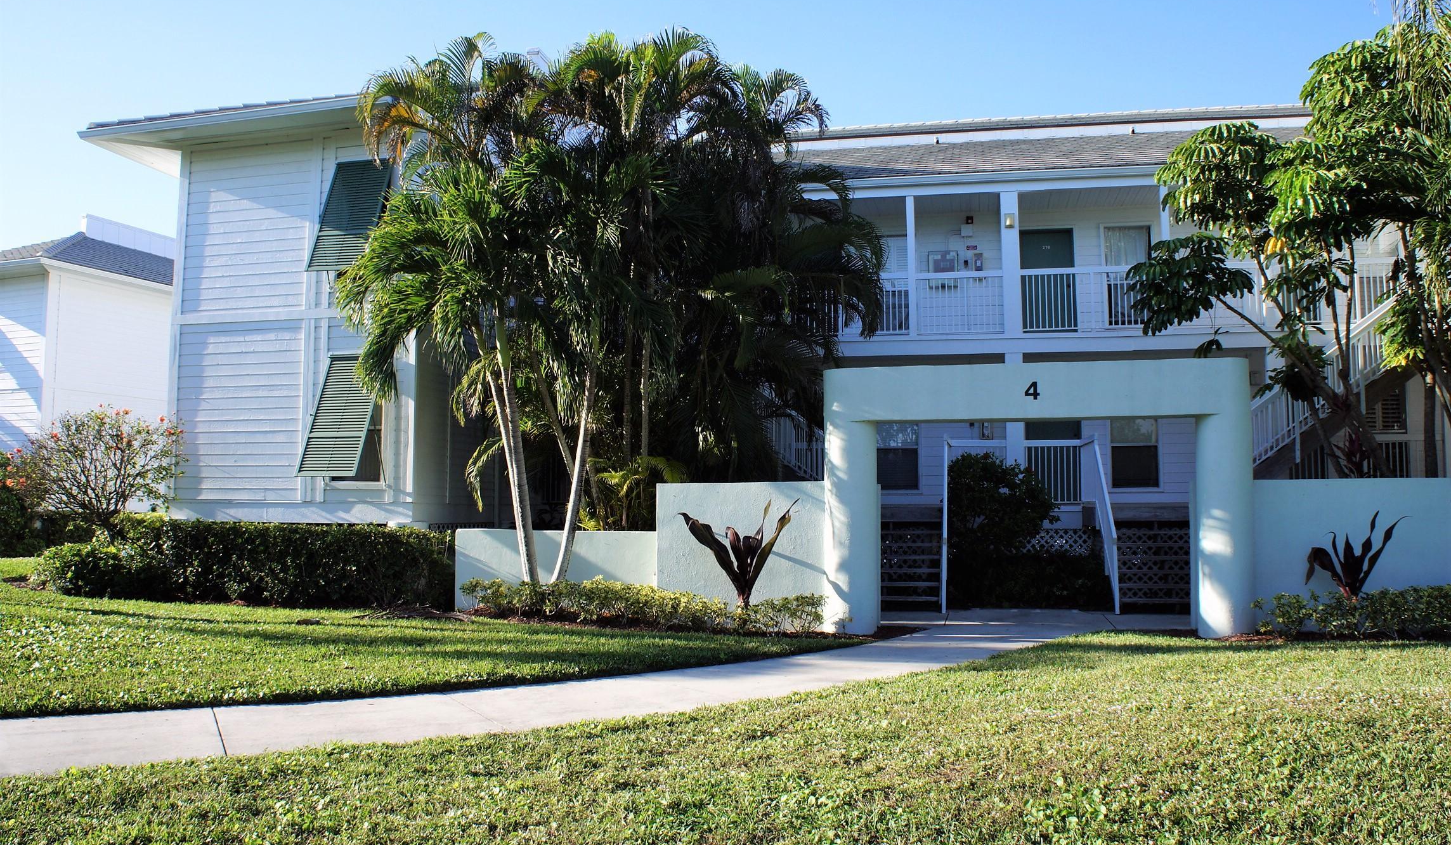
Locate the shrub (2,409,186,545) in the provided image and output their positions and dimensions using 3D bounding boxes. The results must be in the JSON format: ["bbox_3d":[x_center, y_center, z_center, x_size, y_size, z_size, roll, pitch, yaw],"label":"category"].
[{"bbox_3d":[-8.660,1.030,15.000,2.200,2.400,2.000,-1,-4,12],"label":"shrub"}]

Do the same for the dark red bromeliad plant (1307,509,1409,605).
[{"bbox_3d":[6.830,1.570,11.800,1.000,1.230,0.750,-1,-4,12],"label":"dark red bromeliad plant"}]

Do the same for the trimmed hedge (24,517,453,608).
[{"bbox_3d":[-6.255,1.788,14.100,5.600,1.050,1.200,-1,-4,12],"label":"trimmed hedge"}]

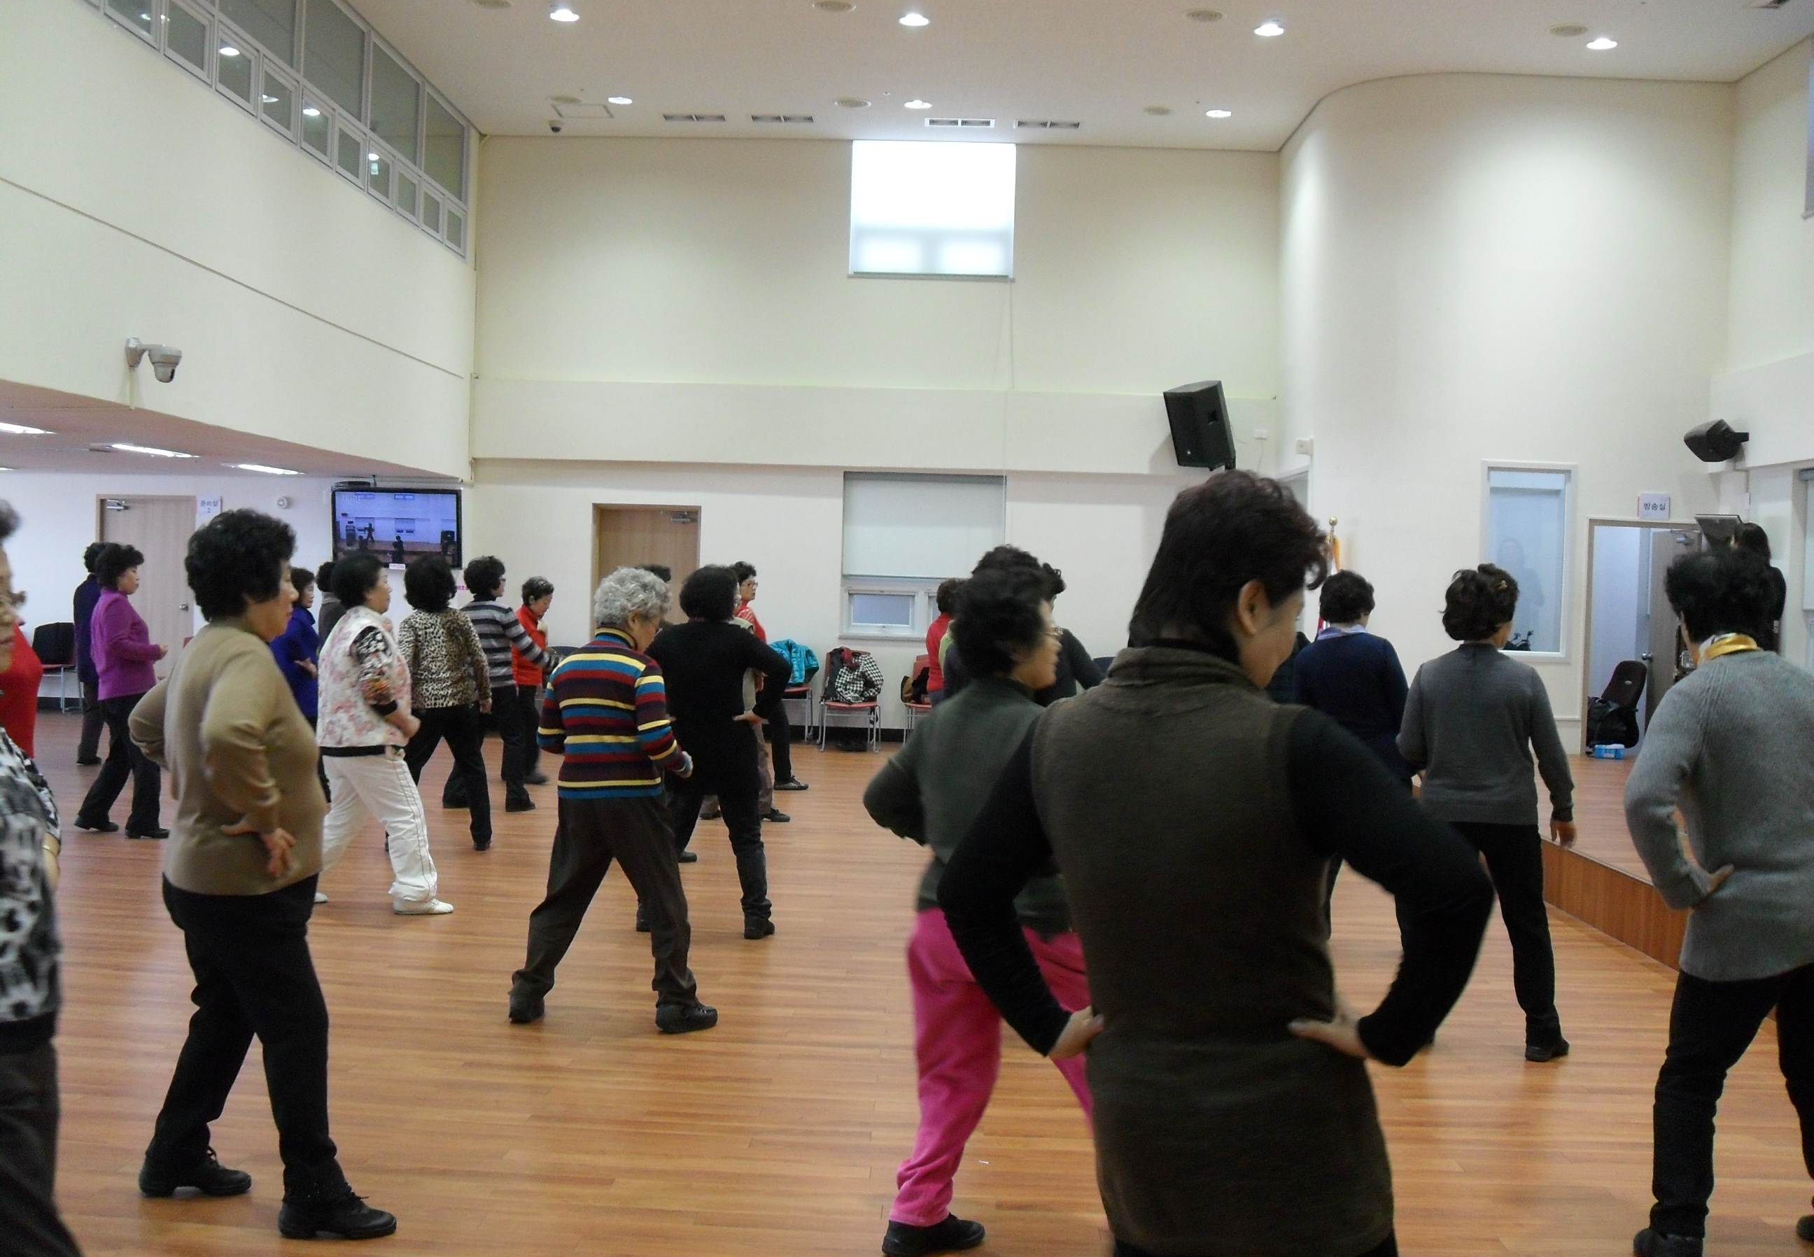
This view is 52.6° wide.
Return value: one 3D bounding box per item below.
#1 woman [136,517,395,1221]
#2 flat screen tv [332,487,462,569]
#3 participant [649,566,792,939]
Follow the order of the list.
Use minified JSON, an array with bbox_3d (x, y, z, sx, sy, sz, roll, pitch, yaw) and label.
[{"bbox_3d":[-1.430,0.516,4.110,0.570,1.550,0.580,1,1,-19],"label":"woman"},{"bbox_3d":[-4.694,-0.921,16.900,1.190,0.730,0.090,2,9,1],"label":"flat screen tv"},{"bbox_3d":[-0.785,0.487,7.480,0.610,1.490,0.420,2,1,27],"label":"participant"}]

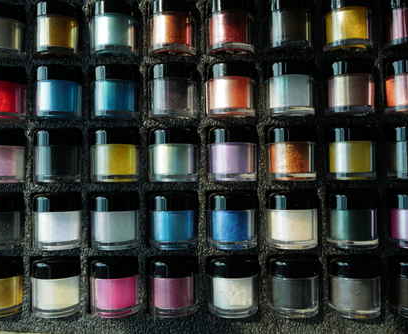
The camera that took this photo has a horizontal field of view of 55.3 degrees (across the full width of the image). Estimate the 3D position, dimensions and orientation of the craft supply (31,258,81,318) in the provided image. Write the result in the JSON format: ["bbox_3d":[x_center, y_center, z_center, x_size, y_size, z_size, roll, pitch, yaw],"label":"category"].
[{"bbox_3d":[-0.102,0.082,0.272,0.034,0.034,0.036,0,87,2],"label":"craft supply"}]

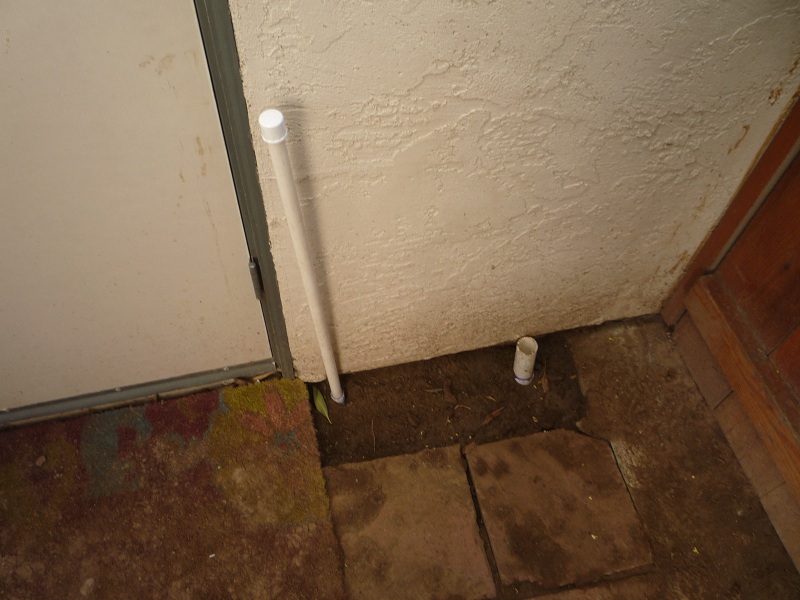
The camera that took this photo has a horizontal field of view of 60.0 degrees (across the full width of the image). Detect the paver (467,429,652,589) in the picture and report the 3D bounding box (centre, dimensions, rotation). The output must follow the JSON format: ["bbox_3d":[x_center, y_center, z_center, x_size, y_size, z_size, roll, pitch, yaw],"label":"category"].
[{"bbox_3d":[0.301,0.401,1.361,0.292,0.045,0.281,-7,57,-8],"label":"paver"}]

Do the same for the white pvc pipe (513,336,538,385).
[{"bbox_3d":[0.264,0.130,1.459,0.044,0.138,0.044,-2,57,3],"label":"white pvc pipe"}]

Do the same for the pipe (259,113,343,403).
[{"bbox_3d":[-0.142,-0.001,1.143,0.030,0.795,0.030,-12,58,-6],"label":"pipe"}]

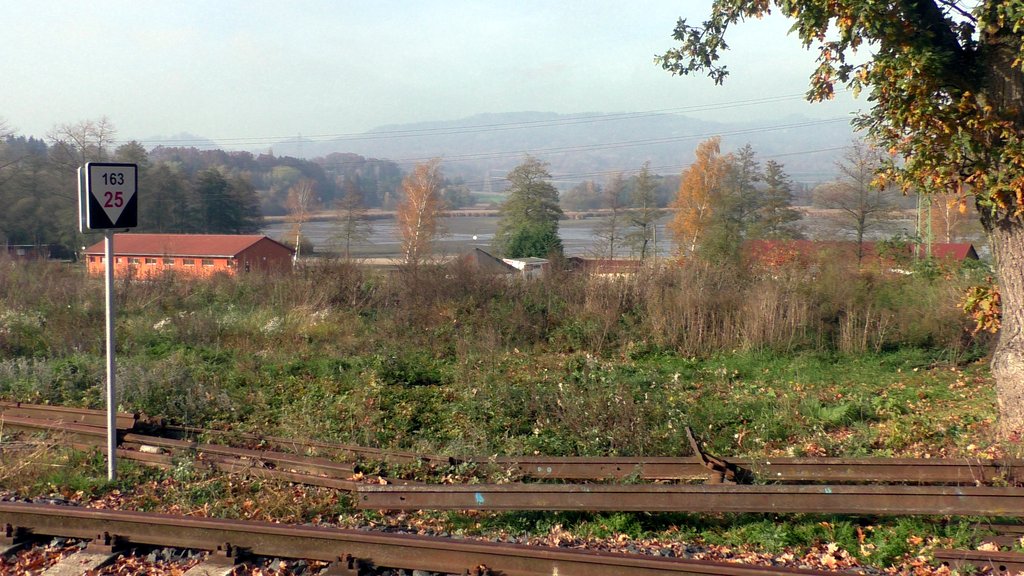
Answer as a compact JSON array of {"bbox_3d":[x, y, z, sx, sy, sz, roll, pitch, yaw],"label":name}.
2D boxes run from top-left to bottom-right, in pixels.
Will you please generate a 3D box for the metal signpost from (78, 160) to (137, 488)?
[{"bbox_3d":[-2.754,0.244,7.405,0.120,2.179,0.380,3,6,34],"label":"metal signpost"}]

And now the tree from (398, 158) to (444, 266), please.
[{"bbox_3d":[-10.999,-8.985,131.418,5.479,13.281,5.311,0,5,0],"label":"tree"}]

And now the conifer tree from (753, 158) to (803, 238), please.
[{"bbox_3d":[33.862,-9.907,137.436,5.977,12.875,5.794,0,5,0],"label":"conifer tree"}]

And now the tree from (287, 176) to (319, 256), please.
[{"bbox_3d":[-24.188,-7.554,125.555,3.866,10.158,3.747,0,5,0],"label":"tree"}]

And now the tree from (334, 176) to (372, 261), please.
[{"bbox_3d":[-20.431,-8.650,139.506,4.800,11.285,4.653,0,5,0],"label":"tree"}]

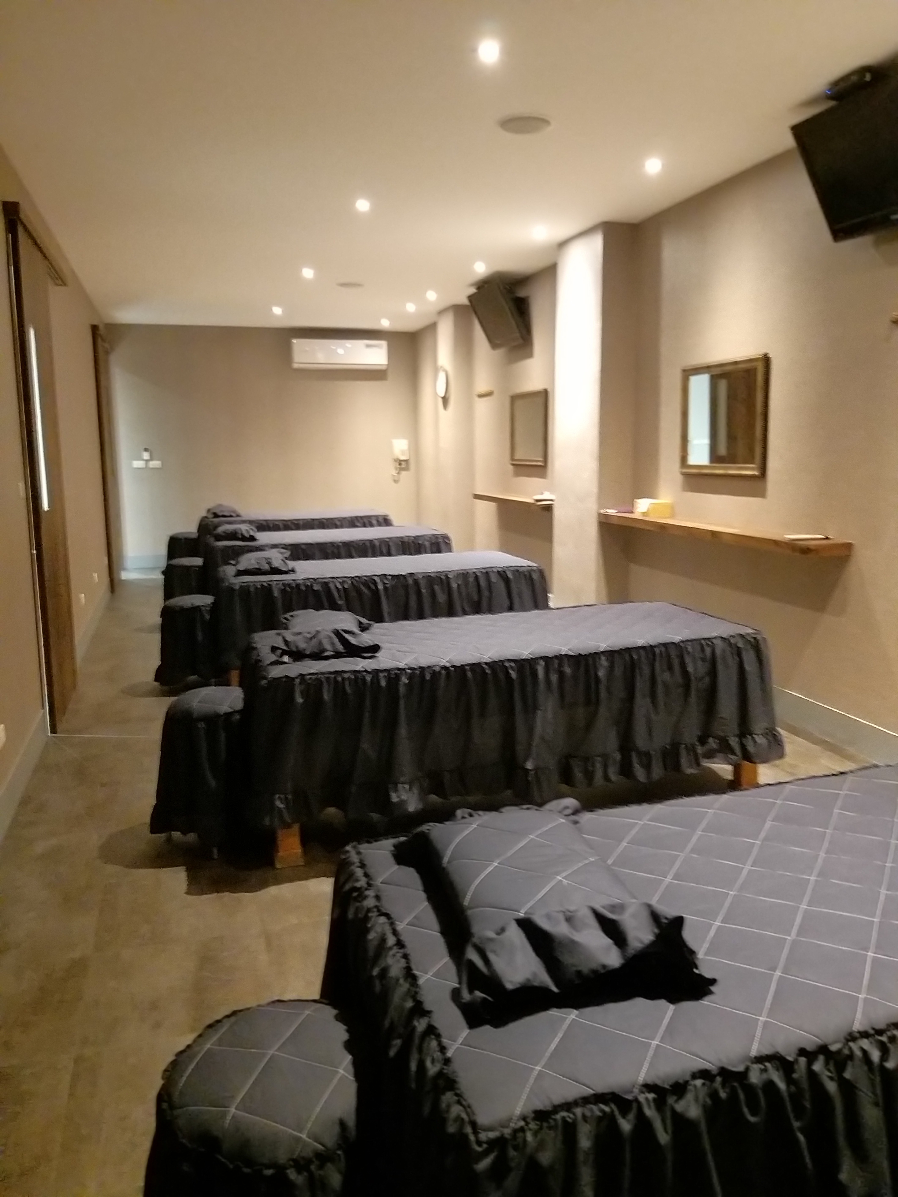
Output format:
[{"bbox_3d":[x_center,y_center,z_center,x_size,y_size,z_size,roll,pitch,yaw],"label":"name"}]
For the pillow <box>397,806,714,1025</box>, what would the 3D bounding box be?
[{"bbox_3d":[0.122,0.413,1.319,0.325,0.105,0.465,-3,10,-15],"label":"pillow"}]

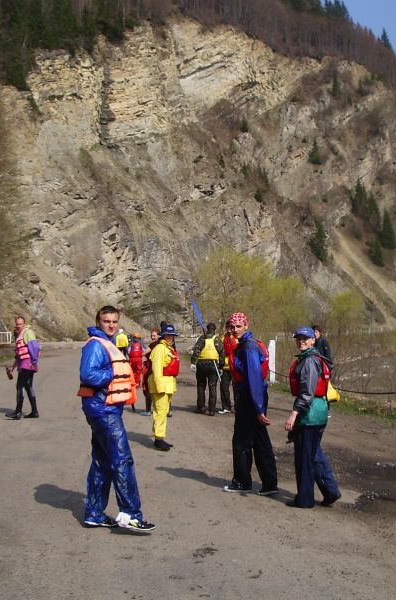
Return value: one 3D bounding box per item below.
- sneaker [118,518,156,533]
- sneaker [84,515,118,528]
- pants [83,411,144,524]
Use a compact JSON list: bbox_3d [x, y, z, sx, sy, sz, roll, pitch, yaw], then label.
[{"bbox_3d":[-0.469,1.744,6.270,0.295,0.115,0.108,9,0,16],"label":"sneaker"},{"bbox_3d":[-0.773,1.795,6.550,0.295,0.115,0.108,6,0,18],"label":"sneaker"},{"bbox_3d":[-0.674,1.310,6.450,0.440,0.920,0.360,-1,-3,29],"label":"pants"}]

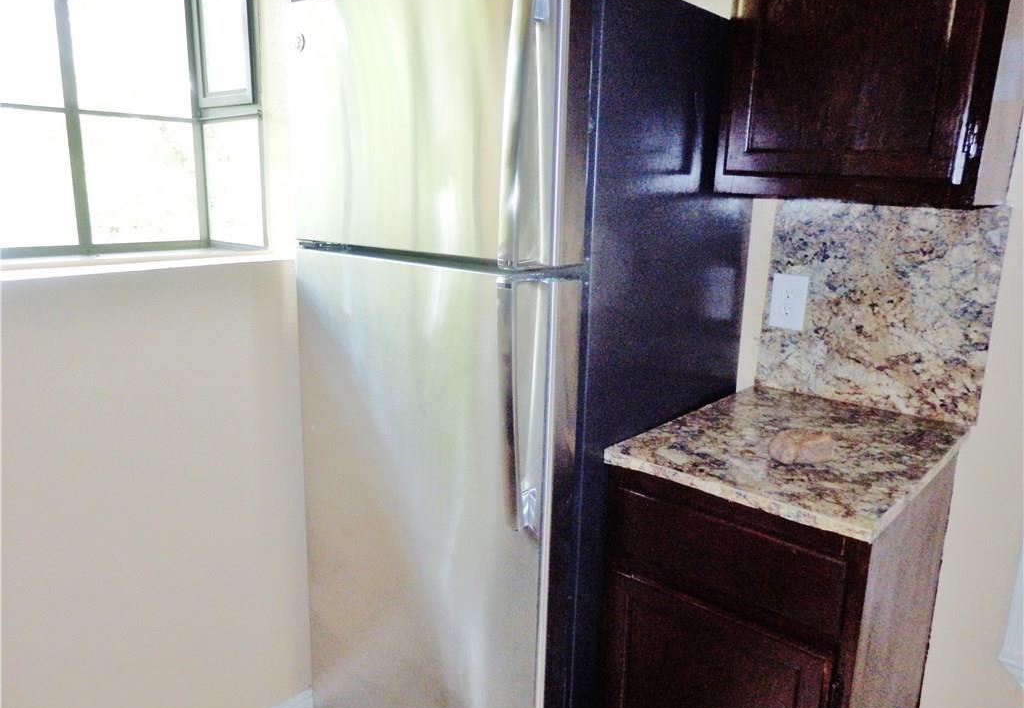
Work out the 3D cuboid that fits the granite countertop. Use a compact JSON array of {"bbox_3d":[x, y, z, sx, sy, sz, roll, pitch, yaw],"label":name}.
[{"bbox_3d":[0.552,0.173,1.422,0.460,0.021,0.636,12,17,41],"label":"granite countertop"}]

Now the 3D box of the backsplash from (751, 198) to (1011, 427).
[{"bbox_3d":[0.775,-0.101,1.604,0.459,0.440,0.020,12,17,41],"label":"backsplash"}]

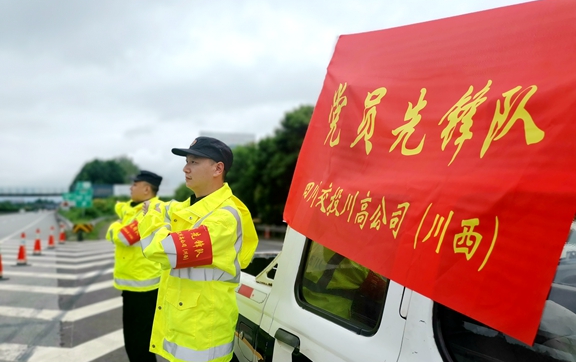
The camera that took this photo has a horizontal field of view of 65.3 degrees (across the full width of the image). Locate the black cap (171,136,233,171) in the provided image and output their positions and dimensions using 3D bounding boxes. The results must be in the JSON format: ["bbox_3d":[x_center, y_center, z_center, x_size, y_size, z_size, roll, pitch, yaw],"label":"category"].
[{"bbox_3d":[-0.395,-0.126,2.050,0.275,0.140,0.190,10,-8,-25],"label":"black cap"}]

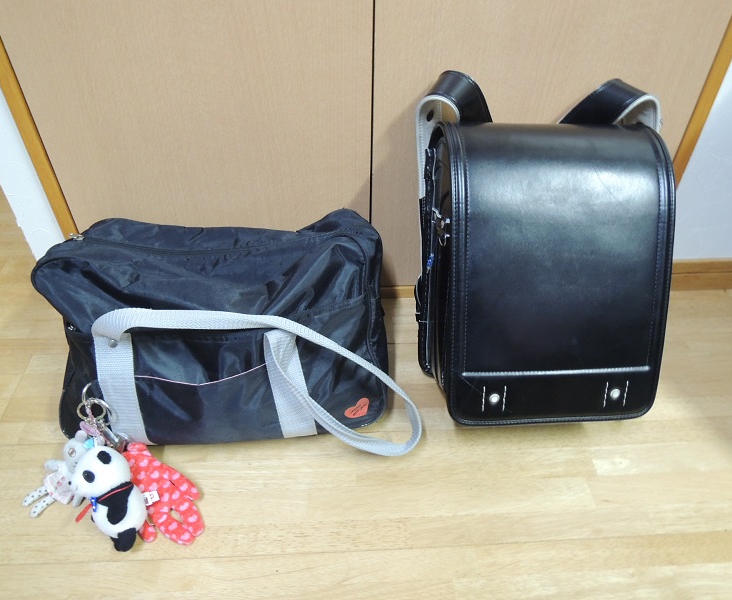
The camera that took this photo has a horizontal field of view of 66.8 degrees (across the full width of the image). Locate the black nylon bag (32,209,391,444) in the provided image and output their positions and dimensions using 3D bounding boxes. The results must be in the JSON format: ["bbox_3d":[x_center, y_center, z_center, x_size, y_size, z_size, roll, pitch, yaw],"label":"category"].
[{"bbox_3d":[-0.174,0.033,0.676,0.395,0.245,0.170,-2,33,-3],"label":"black nylon bag"}]

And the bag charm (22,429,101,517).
[{"bbox_3d":[-0.350,0.198,0.640,0.060,0.035,0.100,8,57,9],"label":"bag charm"}]

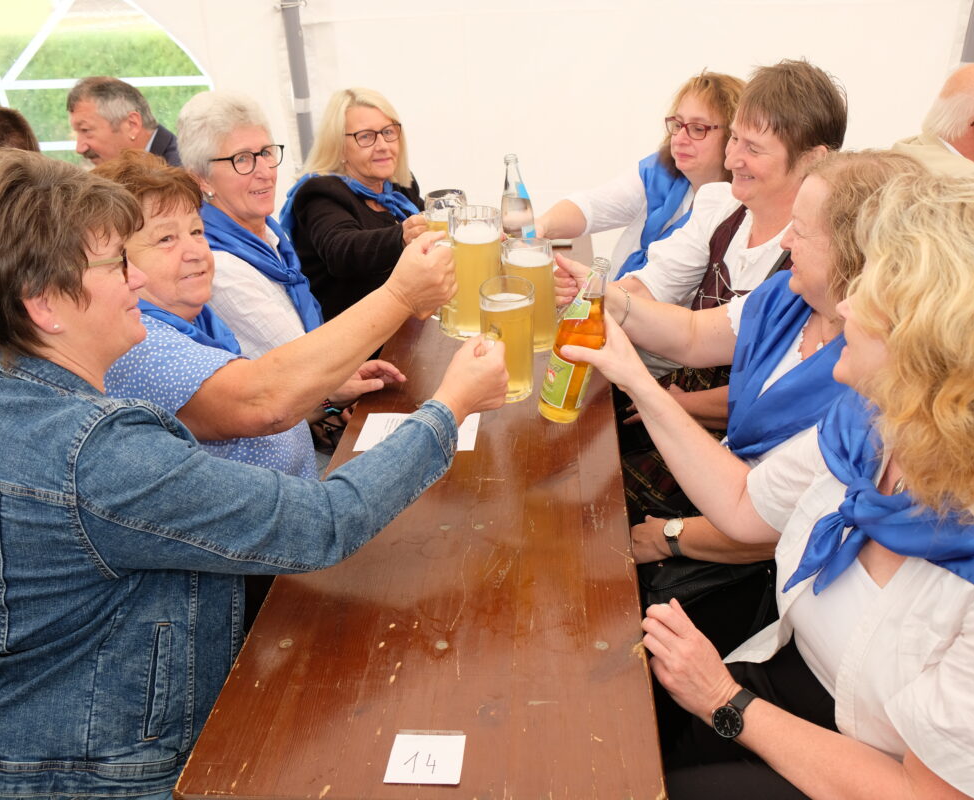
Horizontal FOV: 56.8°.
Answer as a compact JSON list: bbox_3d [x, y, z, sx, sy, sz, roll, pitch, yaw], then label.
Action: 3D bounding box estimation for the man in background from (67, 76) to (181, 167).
[{"bbox_3d":[-0.970,-0.175,2.502,0.700,1.352,0.540,-10,25,-13],"label":"man in background"}]

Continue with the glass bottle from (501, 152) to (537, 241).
[{"bbox_3d":[0.065,-0.378,1.883,0.070,0.262,0.070,-4,24,6],"label":"glass bottle"}]

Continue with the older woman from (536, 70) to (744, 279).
[{"bbox_3d":[0.486,-0.133,2.268,0.660,1.292,0.520,-15,26,-24],"label":"older woman"}]

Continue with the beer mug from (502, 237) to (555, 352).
[{"bbox_3d":[0.088,-0.167,1.444,0.122,0.167,0.082,-2,24,5],"label":"beer mug"}]

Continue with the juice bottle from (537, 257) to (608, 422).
[{"bbox_3d":[0.146,-0.094,1.411,0.066,0.258,0.066,-1,21,-44],"label":"juice bottle"}]

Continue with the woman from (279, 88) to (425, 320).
[{"bbox_3d":[-0.219,-0.125,2.347,0.660,1.297,0.520,15,30,36],"label":"woman"}]

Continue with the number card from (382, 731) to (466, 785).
[{"bbox_3d":[-0.062,0.365,0.924,0.075,0.003,0.067,-1,24,7],"label":"number card"}]

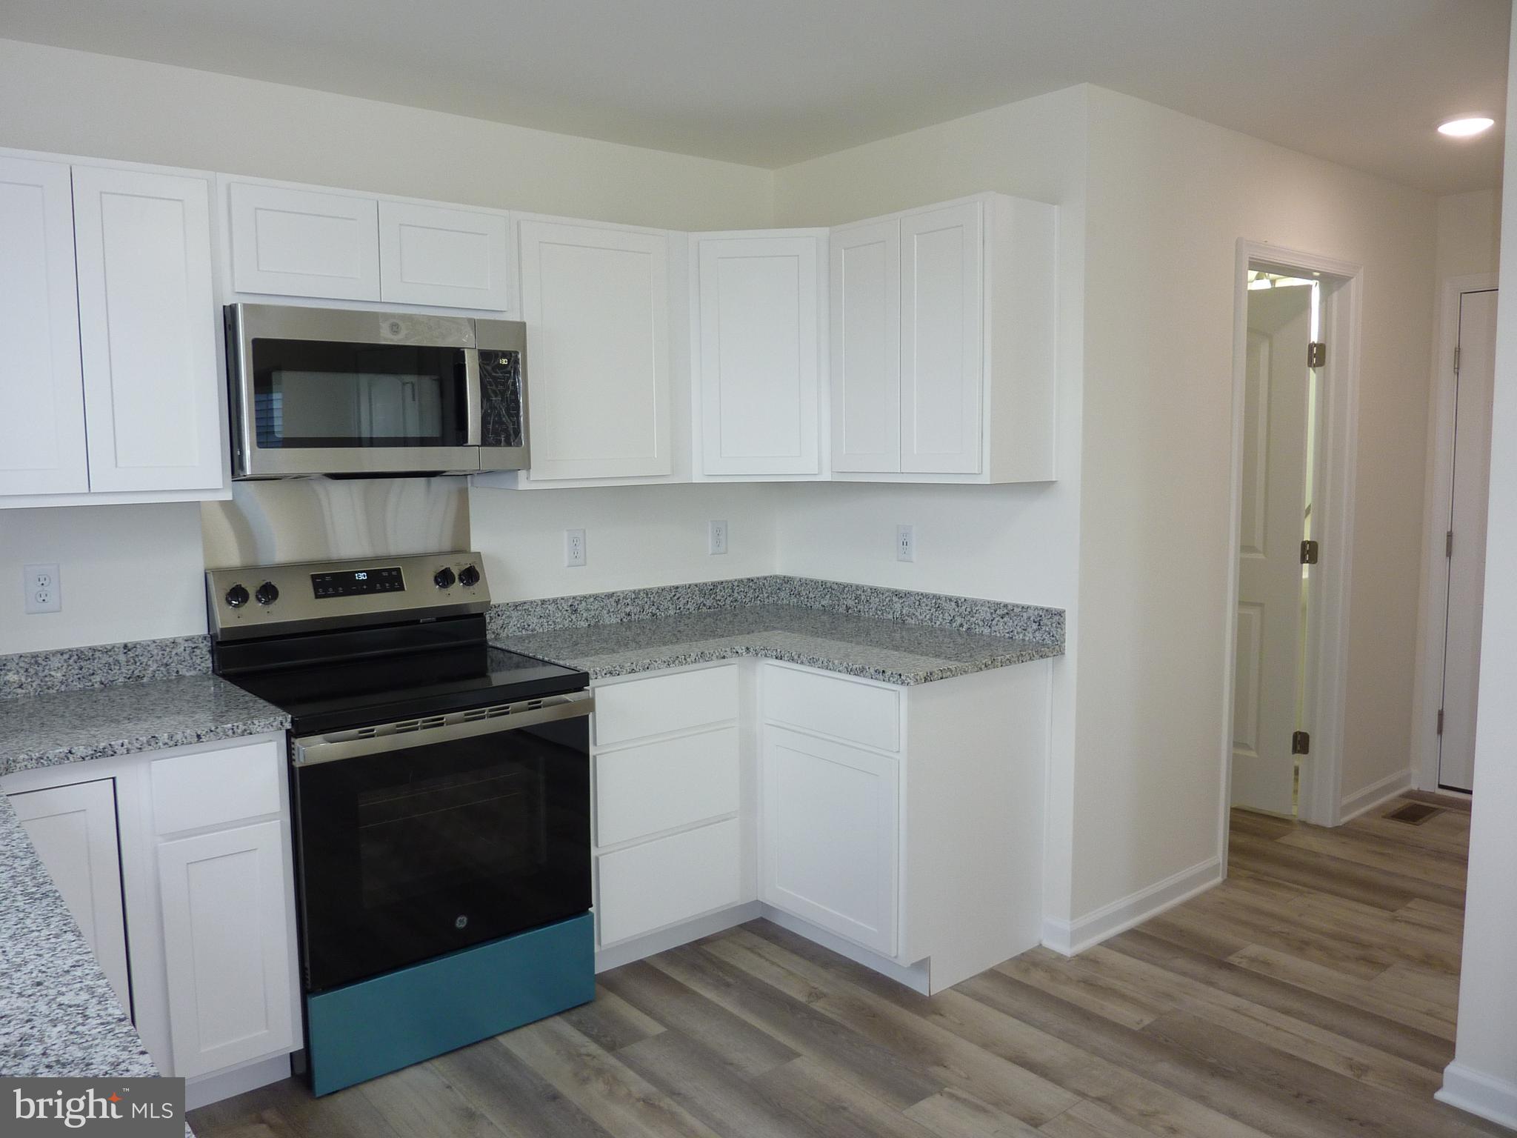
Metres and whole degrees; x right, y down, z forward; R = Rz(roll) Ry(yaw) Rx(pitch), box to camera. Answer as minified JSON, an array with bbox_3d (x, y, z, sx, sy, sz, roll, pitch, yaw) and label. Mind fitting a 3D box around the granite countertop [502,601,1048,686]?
[{"bbox_3d":[0.017,0.236,3.292,1.197,0.032,1.288,-6,8,-39],"label":"granite countertop"}]

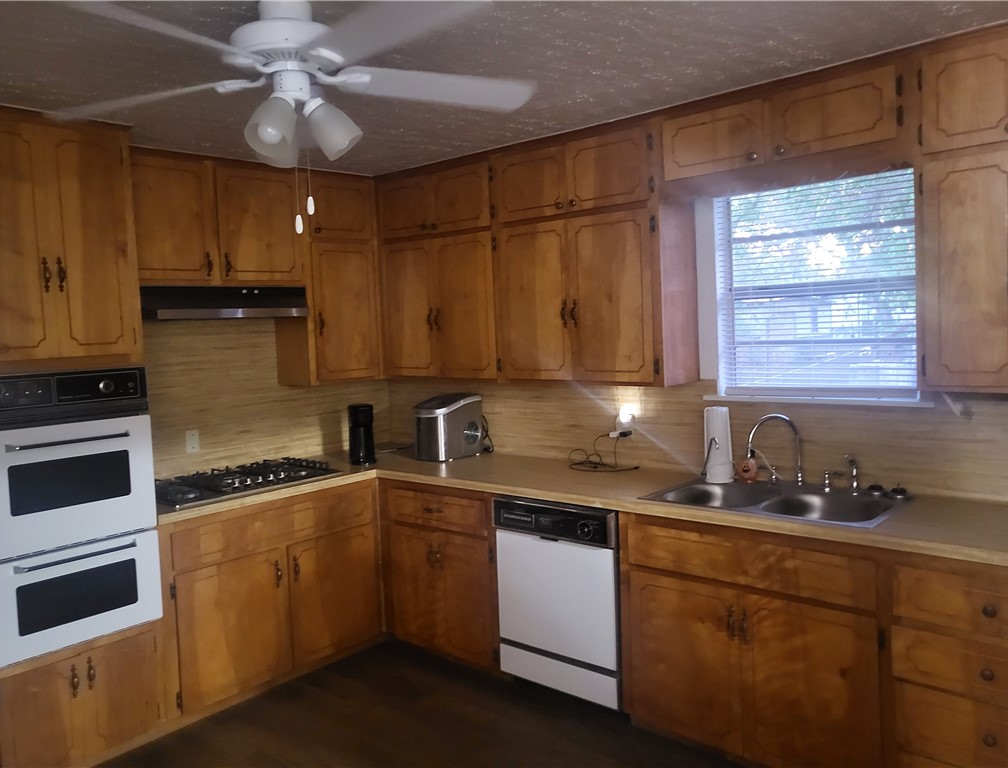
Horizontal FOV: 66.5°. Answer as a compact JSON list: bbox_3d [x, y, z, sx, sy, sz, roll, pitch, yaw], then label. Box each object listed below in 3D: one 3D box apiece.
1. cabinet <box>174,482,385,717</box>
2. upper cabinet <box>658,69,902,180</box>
[{"bbox_3d":[-1.191,0.918,3.656,0.615,0.832,1.090,1,5,39],"label":"cabinet"},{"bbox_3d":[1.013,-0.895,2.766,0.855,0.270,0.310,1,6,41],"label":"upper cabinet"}]

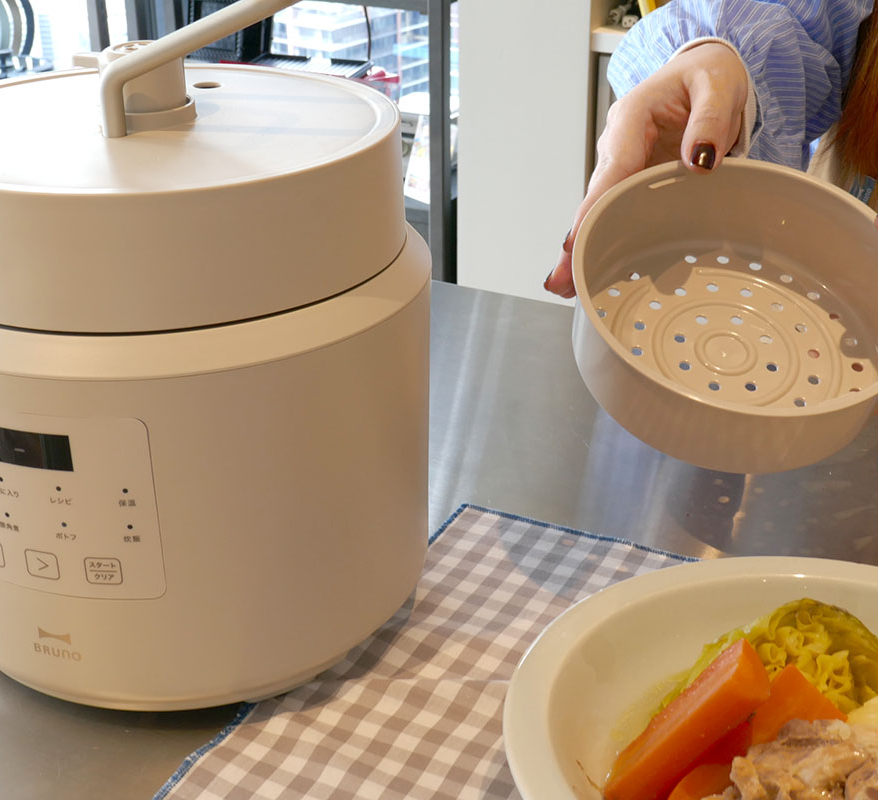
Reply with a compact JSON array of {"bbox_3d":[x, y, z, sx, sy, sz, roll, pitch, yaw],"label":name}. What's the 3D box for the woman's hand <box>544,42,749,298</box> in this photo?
[{"bbox_3d":[0.101,-0.111,0.680,0.070,0.080,0.155,30,54,3],"label":"woman's hand"}]

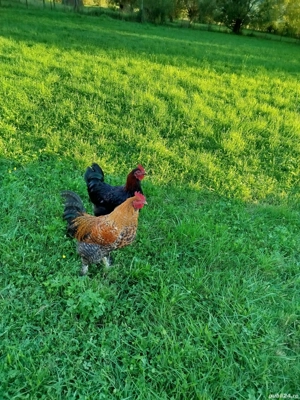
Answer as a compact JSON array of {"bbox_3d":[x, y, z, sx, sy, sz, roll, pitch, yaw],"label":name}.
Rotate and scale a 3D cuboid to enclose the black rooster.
[{"bbox_3d":[-0.225,0.001,1.871,0.400,0.470,0.200,1,35,-7],"label":"black rooster"}]

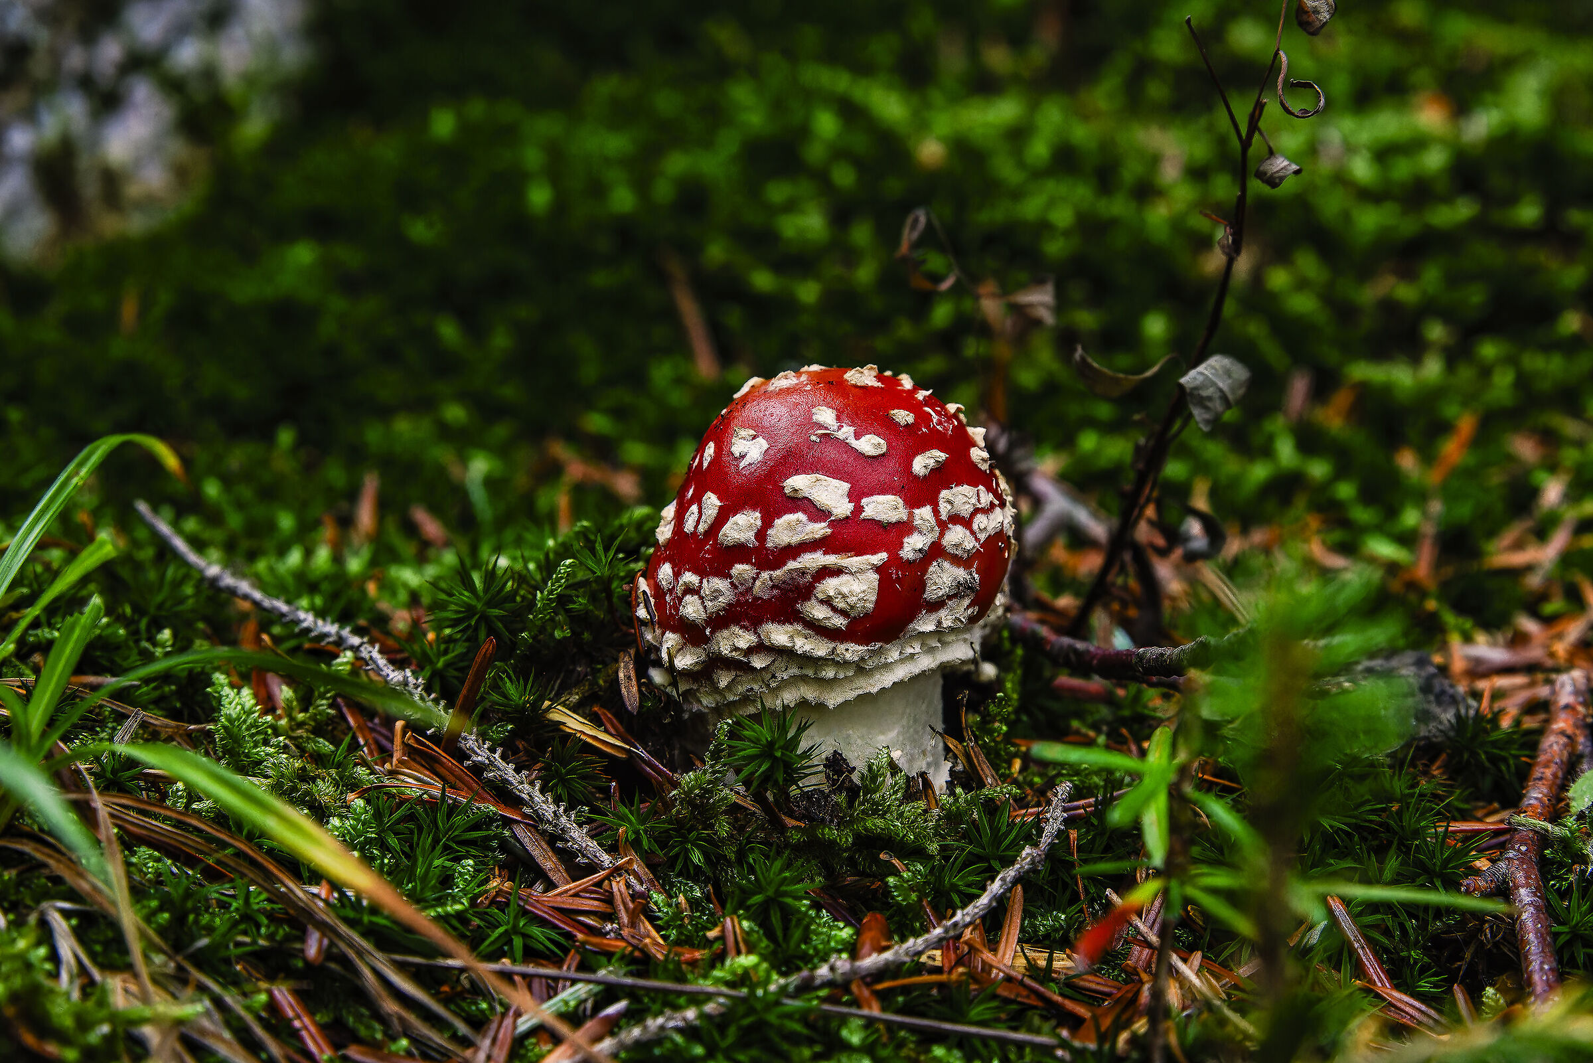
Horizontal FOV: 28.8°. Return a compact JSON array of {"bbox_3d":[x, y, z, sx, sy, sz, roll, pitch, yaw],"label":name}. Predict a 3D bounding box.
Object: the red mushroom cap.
[{"bbox_3d":[0.004,0.000,0.490,0.060,0.052,0.059,-3,12,1],"label":"red mushroom cap"}]

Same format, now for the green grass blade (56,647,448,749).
[{"bbox_3d":[-0.080,0.024,0.452,0.072,0.018,0.008,7,16,28],"label":"green grass blade"}]

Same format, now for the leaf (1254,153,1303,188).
[{"bbox_3d":[0.079,-0.059,0.505,0.008,0.005,0.004,0,14,0],"label":"leaf"}]

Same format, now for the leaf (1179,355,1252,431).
[{"bbox_3d":[0.072,-0.024,0.530,0.013,0.013,0.007,0,12,0],"label":"leaf"}]

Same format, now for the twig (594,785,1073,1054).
[{"bbox_3d":[0.013,0.053,0.420,0.014,0.007,0.121,8,15,33],"label":"twig"}]

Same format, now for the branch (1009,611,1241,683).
[{"bbox_3d":[0.058,0.020,0.548,0.045,0.011,0.010,9,17,33],"label":"branch"}]

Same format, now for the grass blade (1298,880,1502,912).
[{"bbox_3d":[0.077,0.046,0.393,0.033,0.004,0.004,8,7,-27],"label":"grass blade"}]

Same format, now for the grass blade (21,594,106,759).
[{"bbox_3d":[-0.111,0.022,0.471,0.005,0.026,0.003,24,16,0],"label":"grass blade"}]

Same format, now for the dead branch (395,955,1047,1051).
[{"bbox_3d":[-0.010,0.060,0.396,0.090,0.003,0.003,5,15,16],"label":"dead branch"}]

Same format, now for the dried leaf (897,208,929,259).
[{"bbox_3d":[0.023,-0.059,0.610,0.005,0.011,0.004,19,0,0],"label":"dried leaf"}]

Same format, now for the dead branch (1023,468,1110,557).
[{"bbox_3d":[0.055,-0.004,0.640,0.020,0.018,0.015,0,12,0],"label":"dead branch"}]

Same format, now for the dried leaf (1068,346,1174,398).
[{"bbox_3d":[0.056,-0.027,0.535,0.018,0.009,0.007,0,12,0],"label":"dried leaf"}]

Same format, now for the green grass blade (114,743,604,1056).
[{"bbox_3d":[-0.049,0.042,0.359,0.070,0.009,0.008,36,-1,-21],"label":"green grass blade"}]

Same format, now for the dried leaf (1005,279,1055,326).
[{"bbox_3d":[0.047,-0.046,0.620,0.011,0.009,0.006,0,12,0],"label":"dried leaf"}]

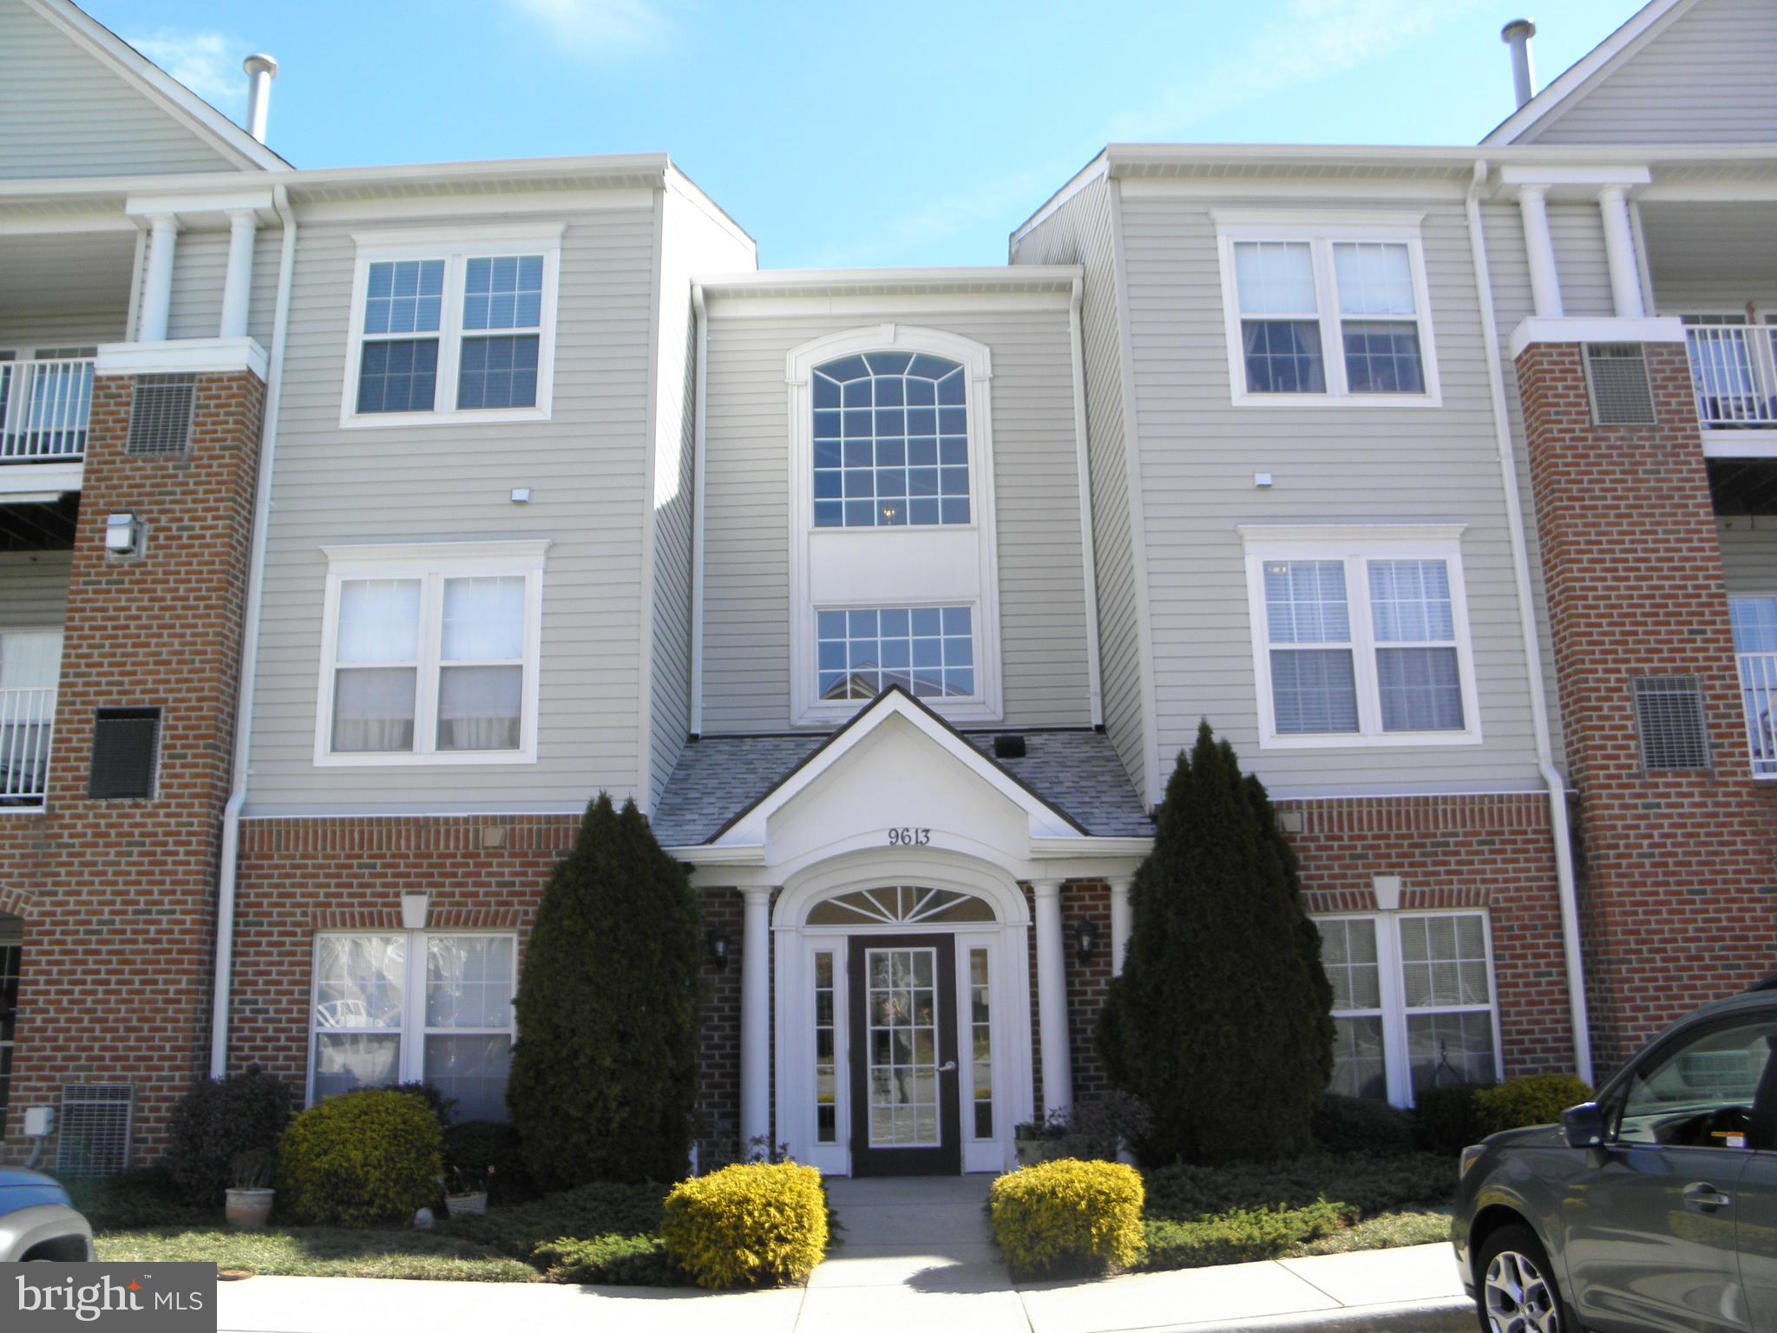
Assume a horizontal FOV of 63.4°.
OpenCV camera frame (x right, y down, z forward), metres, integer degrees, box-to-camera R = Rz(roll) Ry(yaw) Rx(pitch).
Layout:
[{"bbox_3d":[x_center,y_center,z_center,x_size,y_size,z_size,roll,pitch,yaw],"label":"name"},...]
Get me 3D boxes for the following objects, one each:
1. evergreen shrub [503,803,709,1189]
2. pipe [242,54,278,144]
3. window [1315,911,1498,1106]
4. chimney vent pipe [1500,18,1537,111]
[{"bbox_3d":[-2.240,2.511,11.381,1.514,3.048,1.454,-1,-13,0],"label":"evergreen shrub"},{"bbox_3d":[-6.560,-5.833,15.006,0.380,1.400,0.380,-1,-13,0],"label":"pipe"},{"bbox_3d":[4.256,2.896,12.090,1.740,1.670,0.120,-1,-13,0],"label":"window"},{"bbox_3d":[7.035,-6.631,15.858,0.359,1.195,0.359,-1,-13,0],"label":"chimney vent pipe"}]

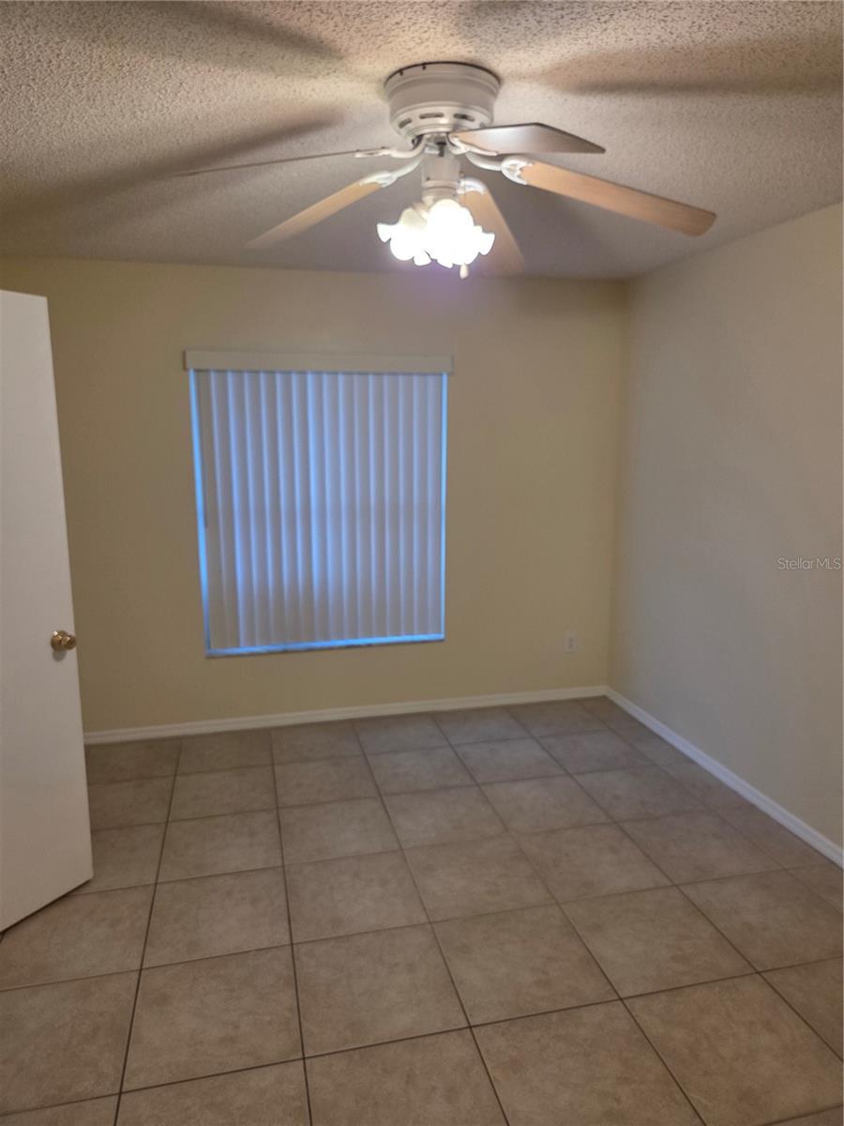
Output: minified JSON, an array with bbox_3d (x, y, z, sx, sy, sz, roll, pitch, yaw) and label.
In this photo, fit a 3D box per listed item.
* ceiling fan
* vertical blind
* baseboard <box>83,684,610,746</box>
[{"bbox_3d":[0.059,-0.925,1.827,1.270,0.430,1.260,-3,10,-14],"label":"ceiling fan"},{"bbox_3d":[-0.511,-0.299,4.019,1.360,1.585,0.110,-3,10,-14],"label":"vertical blind"},{"bbox_3d":[-0.424,0.864,4.261,3.250,0.078,0.016,-3,10,-14],"label":"baseboard"}]

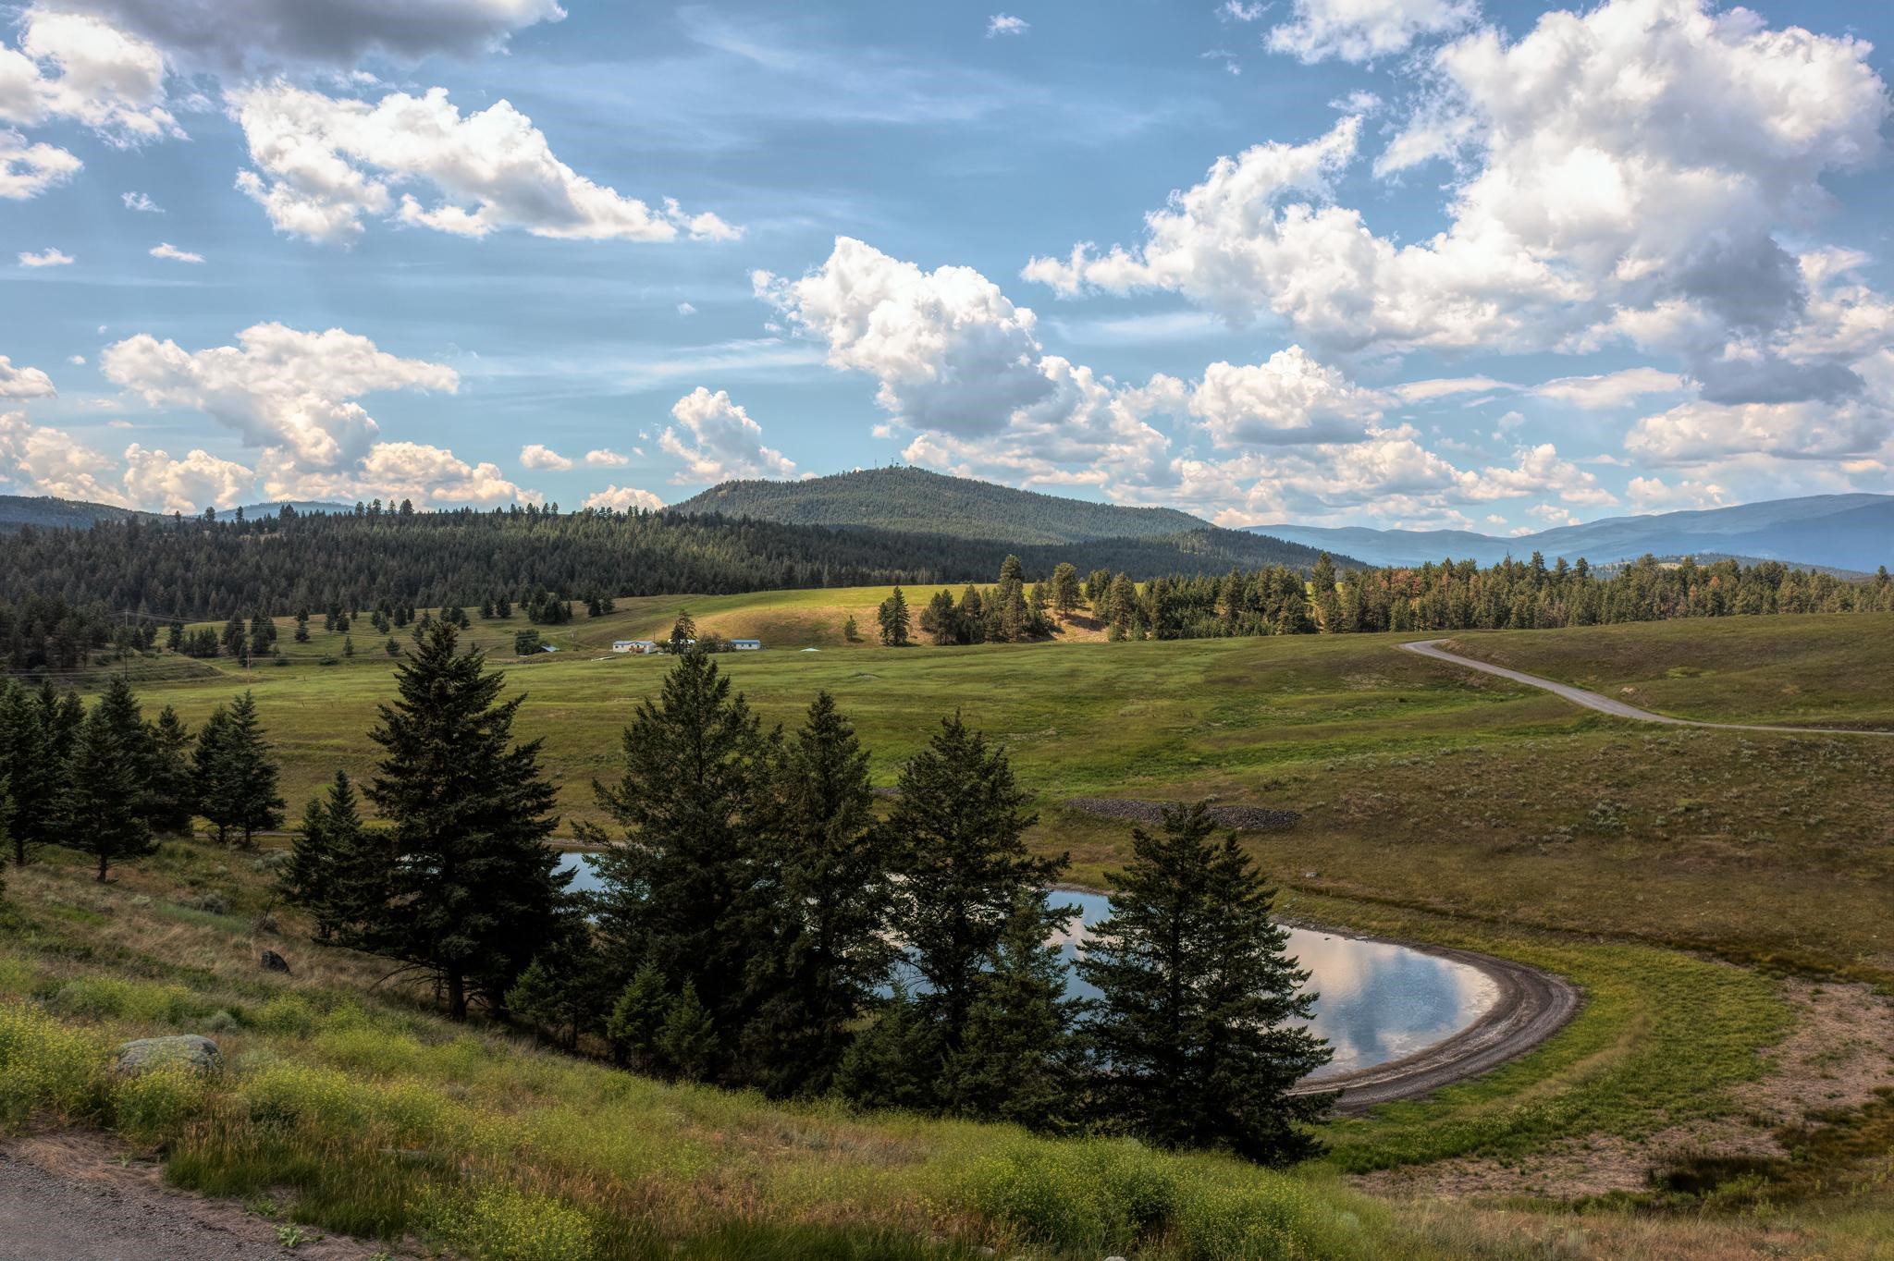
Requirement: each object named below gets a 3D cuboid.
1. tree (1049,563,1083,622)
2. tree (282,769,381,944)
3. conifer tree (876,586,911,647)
[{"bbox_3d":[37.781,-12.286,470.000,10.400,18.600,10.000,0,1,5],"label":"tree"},{"bbox_3d":[-16.781,6.113,40.000,2.700,4.600,2.600,-1,1,-23],"label":"tree"},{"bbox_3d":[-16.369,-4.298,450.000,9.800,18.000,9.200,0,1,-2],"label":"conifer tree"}]

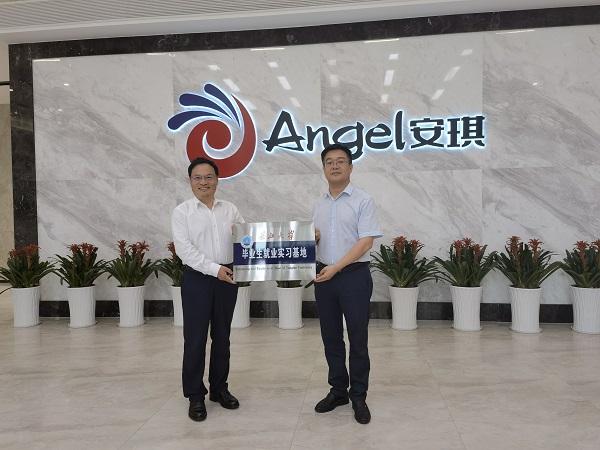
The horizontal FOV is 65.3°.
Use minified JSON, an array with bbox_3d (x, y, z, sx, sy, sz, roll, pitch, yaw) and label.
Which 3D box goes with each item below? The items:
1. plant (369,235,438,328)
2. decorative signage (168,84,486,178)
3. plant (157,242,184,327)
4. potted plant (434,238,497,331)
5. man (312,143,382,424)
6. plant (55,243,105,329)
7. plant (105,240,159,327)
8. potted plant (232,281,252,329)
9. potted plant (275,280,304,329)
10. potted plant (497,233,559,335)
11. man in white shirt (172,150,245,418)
[{"bbox_3d":[1.172,0.643,5.269,0.699,1.028,0.660,-1,2,7],"label":"plant"},{"bbox_3d":[0.238,-1.157,5.553,3.762,1.149,0.090,-1,2,7],"label":"decorative signage"},{"bbox_3d":[-1.385,0.683,5.609,0.639,1.009,0.620,-1,2,7],"label":"plant"},{"bbox_3d":[1.860,0.645,5.202,0.668,1.004,0.648,-1,2,7],"label":"potted plant"},{"bbox_3d":[0.311,0.353,3.074,0.470,1.790,0.400,0,2,19],"label":"man"},{"bbox_3d":[-2.669,0.712,5.719,0.640,0.986,0.621,-1,2,7],"label":"plant"},{"bbox_3d":[-2.055,0.691,5.682,0.636,1.011,0.617,-1,2,7],"label":"plant"},{"bbox_3d":[-0.729,0.681,5.510,0.617,0.998,0.598,-1,2,7],"label":"potted plant"},{"bbox_3d":[-0.119,0.676,5.419,0.607,0.994,0.588,-1,2,7],"label":"potted plant"},{"bbox_3d":[2.470,0.632,5.104,0.666,1.016,0.646,-1,2,7],"label":"potted plant"},{"bbox_3d":[-0.606,0.402,3.127,0.490,1.718,0.400,-2,2,-24],"label":"man in white shirt"}]

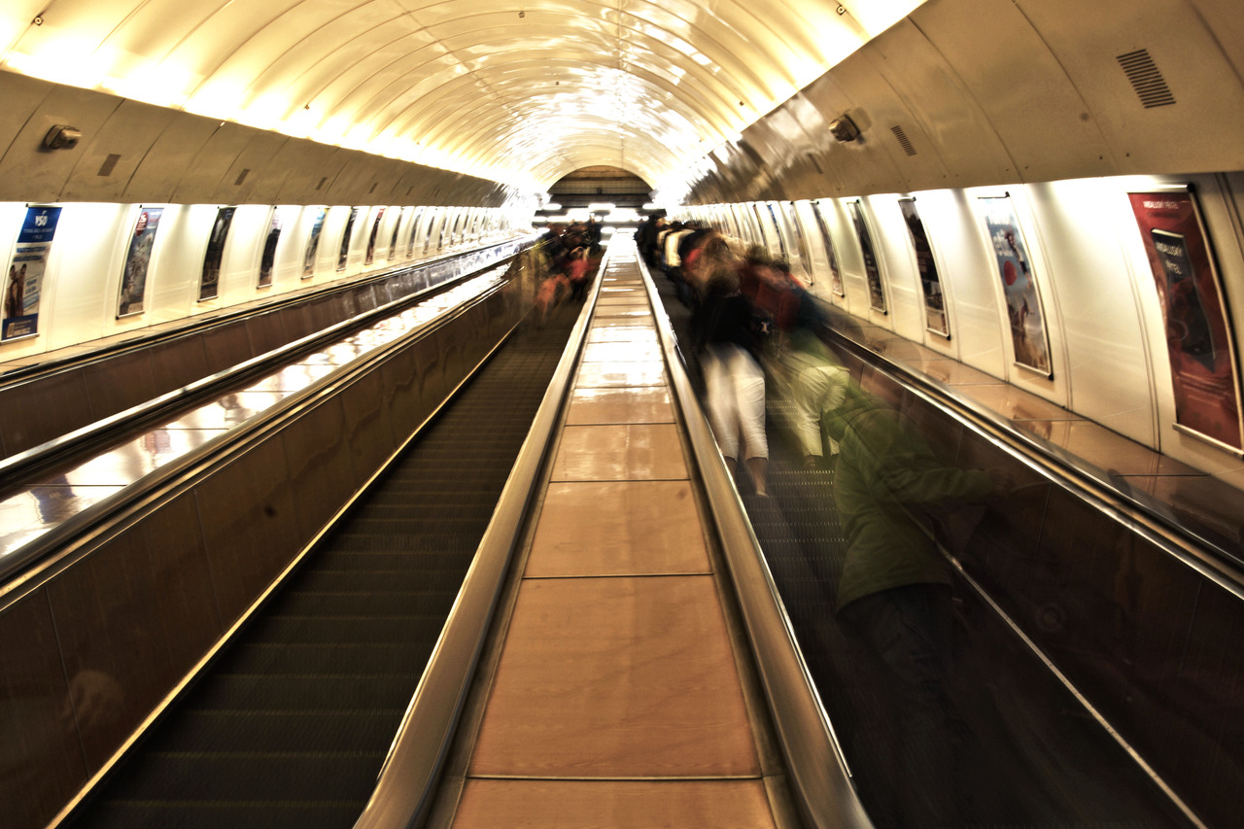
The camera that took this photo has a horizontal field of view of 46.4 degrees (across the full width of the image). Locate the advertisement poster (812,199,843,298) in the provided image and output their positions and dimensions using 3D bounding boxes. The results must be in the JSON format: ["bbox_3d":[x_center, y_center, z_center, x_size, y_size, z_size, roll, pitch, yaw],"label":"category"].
[{"bbox_3d":[2.241,-1.805,15.751,0.050,1.030,0.710,-15,8,2],"label":"advertisement poster"}]

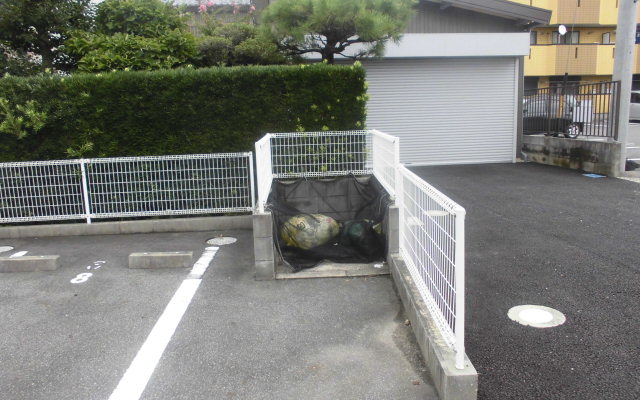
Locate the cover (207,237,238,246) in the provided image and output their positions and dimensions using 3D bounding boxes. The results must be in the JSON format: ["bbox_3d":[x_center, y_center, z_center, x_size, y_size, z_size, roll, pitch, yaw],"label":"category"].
[{"bbox_3d":[-1.121,0.475,5.500,0.345,0.030,0.345,-2,10,-1],"label":"cover"}]

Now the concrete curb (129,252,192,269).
[{"bbox_3d":[-1.528,0.583,4.660,0.598,0.120,0.108,-2,10,-1],"label":"concrete curb"}]

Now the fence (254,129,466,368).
[{"bbox_3d":[0.070,0.031,3.812,1.247,1.015,3.328,-2,10,1],"label":"fence"}]

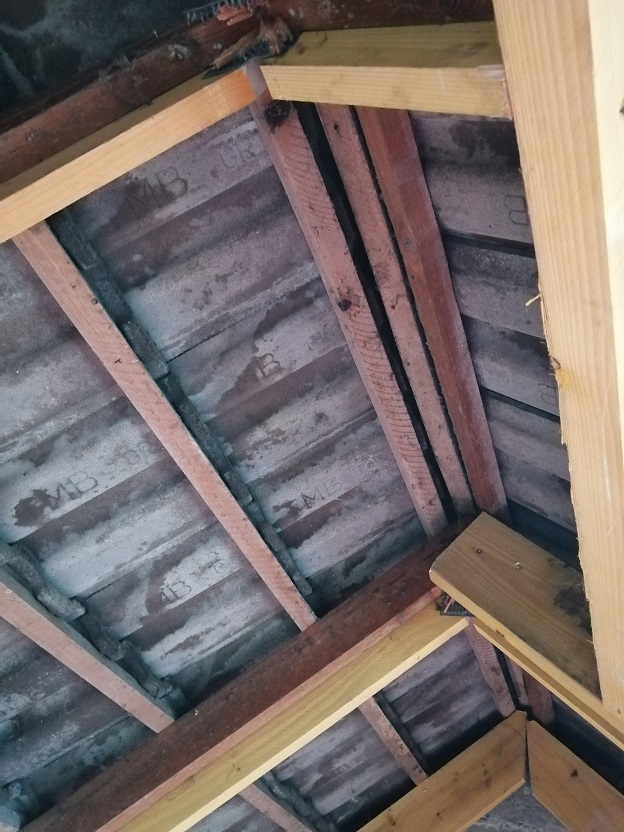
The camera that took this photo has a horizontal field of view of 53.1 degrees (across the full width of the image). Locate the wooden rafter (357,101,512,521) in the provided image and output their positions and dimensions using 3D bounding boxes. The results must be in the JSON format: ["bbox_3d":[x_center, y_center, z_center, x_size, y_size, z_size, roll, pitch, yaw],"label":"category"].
[{"bbox_3d":[0.243,-0.114,1.107,0.046,0.044,0.950,39,-19,48],"label":"wooden rafter"}]

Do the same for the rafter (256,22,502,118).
[{"bbox_3d":[0.074,-0.308,0.542,0.090,0.360,0.035,-36,-50,-12],"label":"rafter"}]

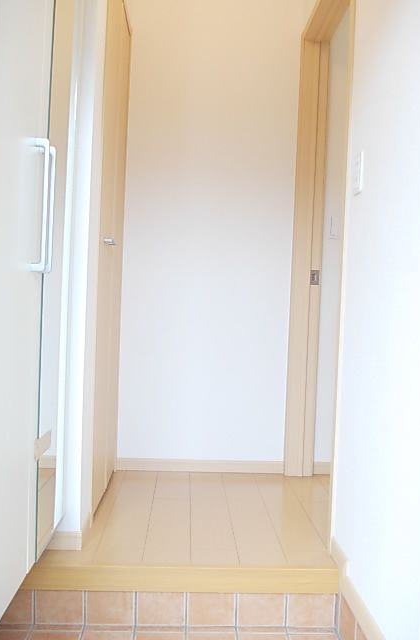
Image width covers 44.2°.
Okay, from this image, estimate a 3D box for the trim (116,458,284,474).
[{"bbox_3d":[-0.042,0.694,2.459,0.800,0.059,0.012,2,2,-2],"label":"trim"}]

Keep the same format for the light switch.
[{"bbox_3d":[0.433,-0.426,1.520,0.012,0.117,0.070,2,2,-2],"label":"light switch"}]

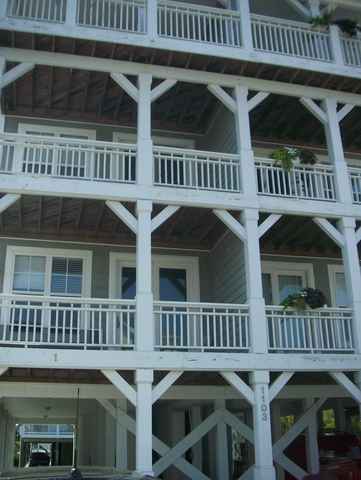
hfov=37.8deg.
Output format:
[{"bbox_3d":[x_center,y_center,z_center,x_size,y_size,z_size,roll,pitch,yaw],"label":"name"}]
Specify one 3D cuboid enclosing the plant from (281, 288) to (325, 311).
[{"bbox_3d":[2.403,1.159,10.285,0.820,0.390,0.420,4,-20,-12],"label":"plant"}]

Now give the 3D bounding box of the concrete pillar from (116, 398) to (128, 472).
[{"bbox_3d":[-1.208,4.475,10.941,0.200,2.233,0.200,4,-20,-12],"label":"concrete pillar"}]

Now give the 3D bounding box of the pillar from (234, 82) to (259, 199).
[{"bbox_3d":[1.378,-2.027,11.195,0.270,2.797,0.270,4,-20,-12],"label":"pillar"}]

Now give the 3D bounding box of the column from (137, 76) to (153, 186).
[{"bbox_3d":[-0.751,-2.291,11.108,0.300,2.573,0.300,4,-21,-12],"label":"column"}]

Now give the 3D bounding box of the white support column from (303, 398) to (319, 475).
[{"bbox_3d":[2.983,4.733,11.855,0.200,2.233,0.200,4,-20,-12],"label":"white support column"}]

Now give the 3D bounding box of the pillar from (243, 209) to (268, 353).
[{"bbox_3d":[1.421,0.760,10.213,0.280,2.866,0.280,4,-20,-12],"label":"pillar"}]

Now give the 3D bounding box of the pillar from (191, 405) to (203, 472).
[{"bbox_3d":[0.421,5.456,13.808,0.220,2.200,0.220,4,-21,-12],"label":"pillar"}]

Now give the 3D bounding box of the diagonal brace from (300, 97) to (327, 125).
[{"bbox_3d":[3.051,-2.943,11.923,0.763,0.170,0.120,44,-23,4],"label":"diagonal brace"}]

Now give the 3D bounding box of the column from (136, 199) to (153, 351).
[{"bbox_3d":[-0.676,0.646,10.029,0.300,2.966,0.300,4,-21,-12],"label":"column"}]

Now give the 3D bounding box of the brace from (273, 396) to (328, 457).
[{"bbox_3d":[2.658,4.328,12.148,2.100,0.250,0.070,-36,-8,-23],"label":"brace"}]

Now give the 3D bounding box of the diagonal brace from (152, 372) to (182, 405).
[{"bbox_3d":[-0.280,2.595,9.397,0.135,0.790,0.135,45,-23,5],"label":"diagonal brace"}]

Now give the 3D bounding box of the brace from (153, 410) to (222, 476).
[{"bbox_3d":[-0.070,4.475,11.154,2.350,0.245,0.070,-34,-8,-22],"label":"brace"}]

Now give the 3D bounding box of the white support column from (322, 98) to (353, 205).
[{"bbox_3d":[3.541,-2.028,12.051,0.300,2.573,0.300,4,-21,-12],"label":"white support column"}]

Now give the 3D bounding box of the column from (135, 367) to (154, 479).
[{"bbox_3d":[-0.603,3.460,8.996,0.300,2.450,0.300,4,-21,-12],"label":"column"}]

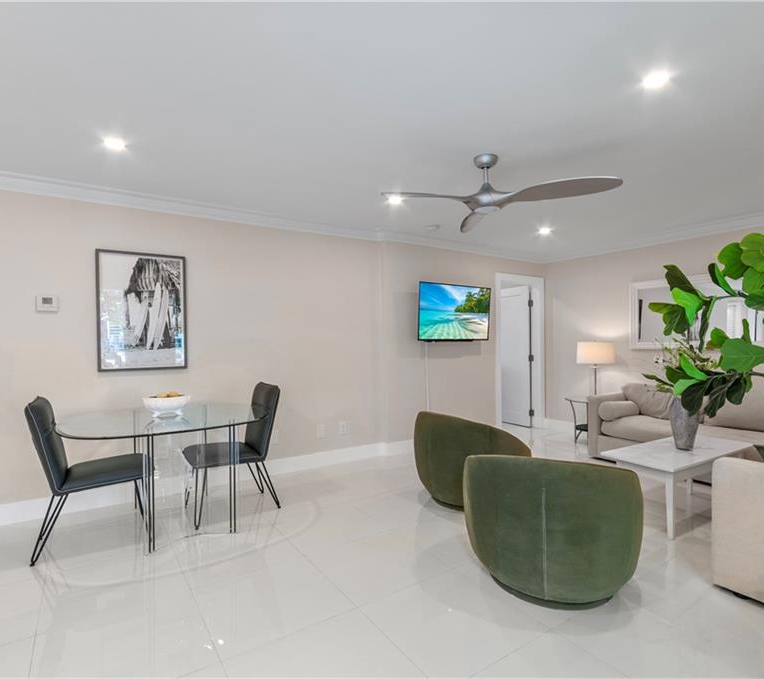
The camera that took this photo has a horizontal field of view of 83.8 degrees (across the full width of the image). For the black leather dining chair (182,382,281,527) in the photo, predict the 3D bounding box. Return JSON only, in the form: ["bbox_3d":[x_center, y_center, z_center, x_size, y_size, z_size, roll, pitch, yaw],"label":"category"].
[{"bbox_3d":[-1.122,0.814,3.202,0.620,0.910,0.460,-1,0,-34],"label":"black leather dining chair"}]

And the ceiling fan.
[{"bbox_3d":[0.674,-0.997,2.873,1.400,0.375,1.300,-1,0,0],"label":"ceiling fan"}]

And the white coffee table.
[{"bbox_3d":[2.178,1.036,3.150,1.150,0.440,0.500,-1,0,-32],"label":"white coffee table"}]

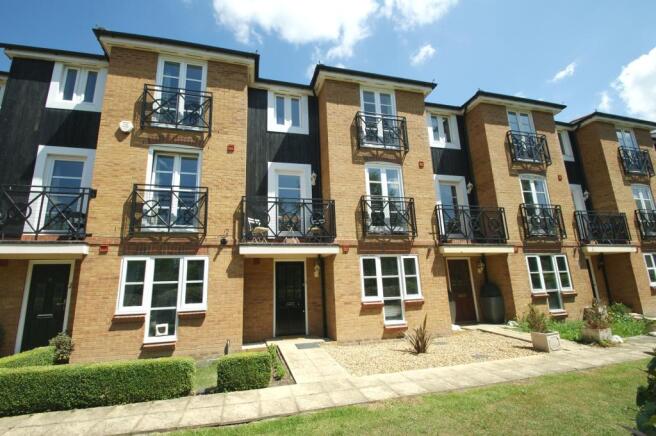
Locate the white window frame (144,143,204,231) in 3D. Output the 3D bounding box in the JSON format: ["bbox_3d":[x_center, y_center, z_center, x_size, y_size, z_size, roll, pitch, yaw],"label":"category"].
[{"bbox_3d":[-3.692,-0.727,6.565,1.196,2.131,0.140,1,-12,-14],"label":"white window frame"}]

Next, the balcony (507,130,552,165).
[{"bbox_3d":[6.933,-2.391,9.420,1.540,1.104,0.180,1,-12,-14],"label":"balcony"}]

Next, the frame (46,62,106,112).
[{"bbox_3d":[-6.583,-3.445,7.266,1.280,1.366,0.140,1,-12,-14],"label":"frame"}]

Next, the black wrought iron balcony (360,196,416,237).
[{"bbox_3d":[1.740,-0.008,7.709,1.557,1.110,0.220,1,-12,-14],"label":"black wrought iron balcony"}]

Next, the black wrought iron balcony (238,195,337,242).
[{"bbox_3d":[-0.962,0.066,6.892,2.354,1.143,0.220,1,-12,-14],"label":"black wrought iron balcony"}]

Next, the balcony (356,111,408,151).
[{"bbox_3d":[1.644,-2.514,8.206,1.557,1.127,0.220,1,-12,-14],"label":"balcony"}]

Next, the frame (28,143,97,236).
[{"bbox_3d":[-6.463,-0.670,6.719,1.290,2.251,0.140,1,-12,-14],"label":"frame"}]

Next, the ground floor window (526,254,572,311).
[{"bbox_3d":[7.152,2.075,8.768,1.755,1.774,0.140,1,-12,-14],"label":"ground floor window"}]

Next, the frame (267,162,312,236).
[{"bbox_3d":[-1.092,-0.544,7.914,1.276,2.261,0.120,1,-12,-14],"label":"frame"}]

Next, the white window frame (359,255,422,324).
[{"bbox_3d":[1.706,1.898,7.308,1.720,1.825,0.110,1,-12,-14],"label":"white window frame"}]

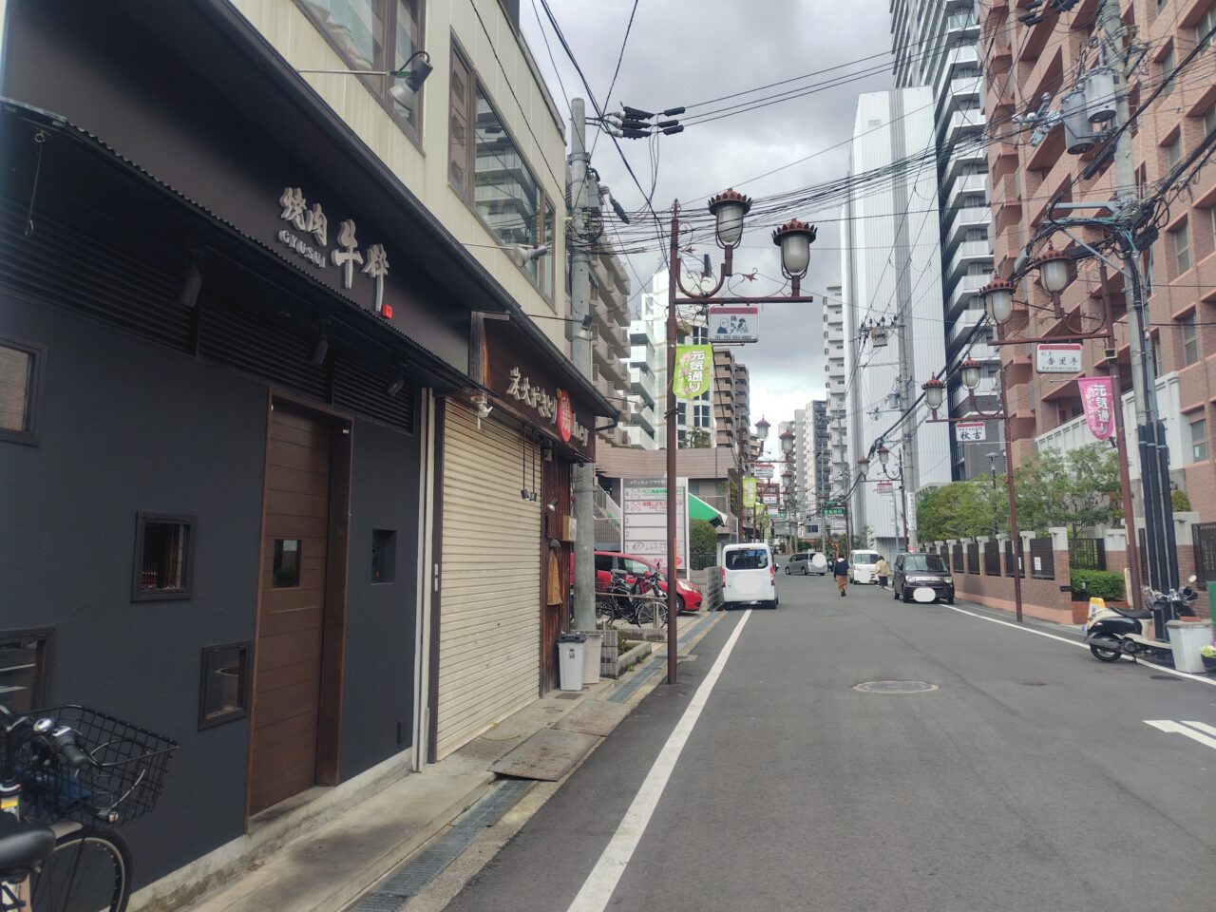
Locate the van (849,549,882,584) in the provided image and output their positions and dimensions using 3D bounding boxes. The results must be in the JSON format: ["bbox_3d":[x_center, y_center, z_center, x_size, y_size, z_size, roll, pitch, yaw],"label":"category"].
[{"bbox_3d":[15.274,6.676,48.359,1.475,1.900,3.395,-2,-8,13],"label":"van"}]

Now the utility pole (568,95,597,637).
[{"bbox_3d":[-0.347,-1.198,11.351,0.330,8.191,0.330,-2,-8,12],"label":"utility pole"}]

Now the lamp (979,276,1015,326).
[{"bbox_3d":[6.225,-2.497,12.912,0.500,0.770,0.500,-2,-8,12],"label":"lamp"}]

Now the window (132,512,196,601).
[{"bbox_3d":[-1.842,0.424,3.363,0.080,0.356,0.336,-2,-8,11],"label":"window"}]

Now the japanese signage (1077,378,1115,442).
[{"bbox_3d":[7.526,-0.720,12.410,0.479,0.999,0.100,-2,-8,12],"label":"japanese signage"}]

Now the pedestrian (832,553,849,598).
[{"bbox_3d":[9.264,4.713,32.073,0.520,1.660,0.380,-2,-7,12],"label":"pedestrian"}]

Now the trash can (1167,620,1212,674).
[{"bbox_3d":[7.580,2.457,10.468,0.420,0.630,0.400,-2,-7,12],"label":"trash can"}]

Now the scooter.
[{"bbox_3d":[7.635,2.347,11.461,1.660,1.150,0.660,-3,-8,20],"label":"scooter"}]

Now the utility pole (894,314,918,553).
[{"bbox_3d":[12.363,-0.260,33.270,0.380,11.865,0.380,-2,-8,12],"label":"utility pole"}]

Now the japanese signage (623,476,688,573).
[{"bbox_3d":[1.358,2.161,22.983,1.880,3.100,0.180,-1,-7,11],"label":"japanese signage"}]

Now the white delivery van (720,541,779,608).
[{"bbox_3d":[4.390,3.654,24.870,1.475,1.940,3.395,-2,-7,12],"label":"white delivery van"}]

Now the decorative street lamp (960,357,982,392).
[{"bbox_3d":[8.428,-1.918,18.750,0.490,0.780,0.490,-2,-7,12],"label":"decorative street lamp"}]

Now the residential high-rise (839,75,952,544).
[{"bbox_3d":[28.952,-10.281,83.624,6.400,44.486,24.000,-2,-7,12],"label":"residential high-rise"}]

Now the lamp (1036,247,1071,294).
[{"bbox_3d":[6.752,-2.830,12.250,0.490,0.780,0.490,-2,-7,12],"label":"lamp"}]

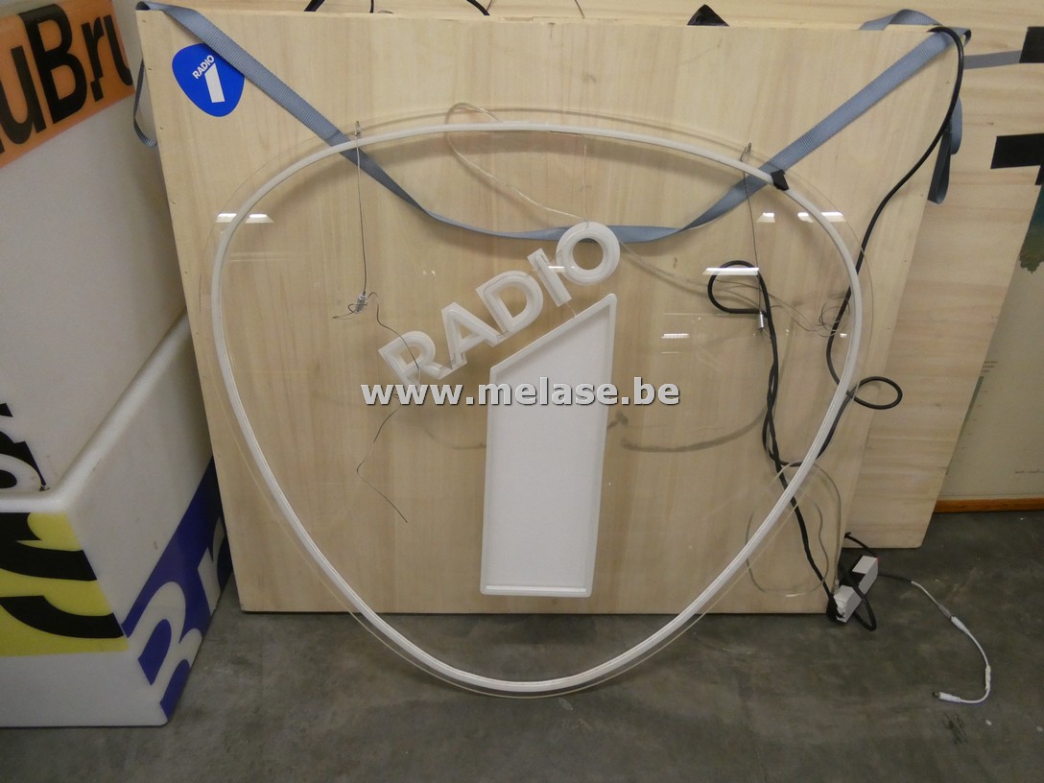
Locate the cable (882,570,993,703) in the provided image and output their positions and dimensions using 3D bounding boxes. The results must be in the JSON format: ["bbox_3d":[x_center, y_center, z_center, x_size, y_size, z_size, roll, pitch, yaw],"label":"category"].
[{"bbox_3d":[0.794,0.462,1.378,0.128,0.015,0.305,4,30,5],"label":"cable"}]

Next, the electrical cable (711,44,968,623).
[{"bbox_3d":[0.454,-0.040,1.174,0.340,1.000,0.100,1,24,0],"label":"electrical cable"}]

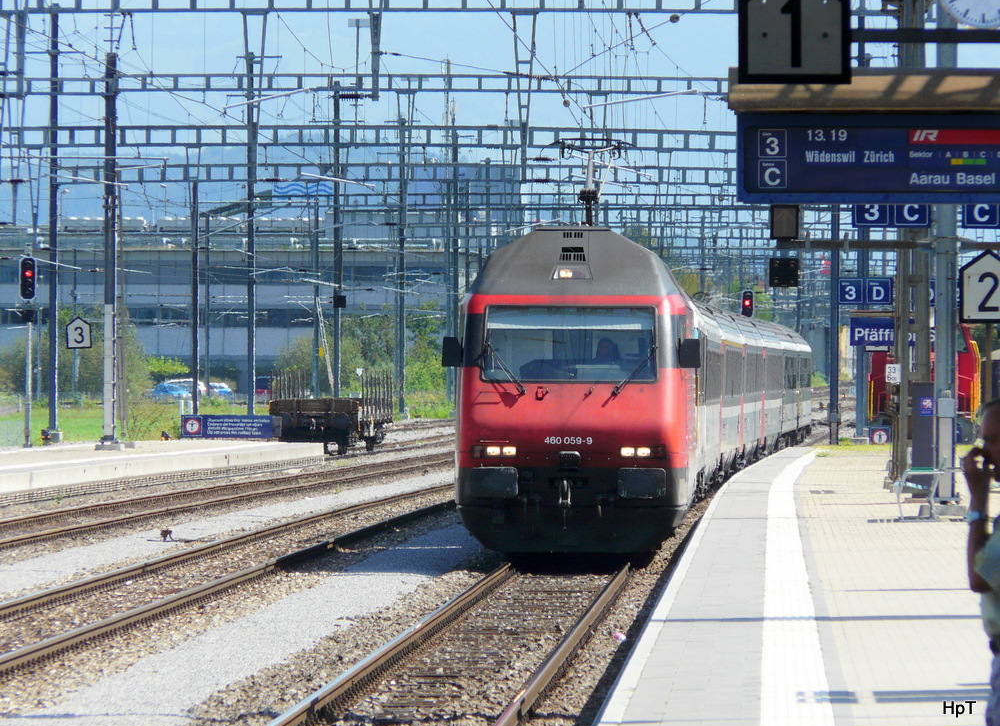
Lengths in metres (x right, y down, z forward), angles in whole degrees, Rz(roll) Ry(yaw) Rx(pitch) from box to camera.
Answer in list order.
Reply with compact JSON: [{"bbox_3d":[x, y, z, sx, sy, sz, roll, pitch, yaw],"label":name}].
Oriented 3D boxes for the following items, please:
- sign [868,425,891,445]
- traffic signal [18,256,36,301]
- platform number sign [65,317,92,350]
[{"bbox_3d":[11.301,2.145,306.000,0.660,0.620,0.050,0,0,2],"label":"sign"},{"bbox_3d":[-17.091,-3.057,372.000,0.630,1.560,0.320,0,0,-3],"label":"traffic signal"},{"bbox_3d":[-11.375,-0.808,278.000,0.700,0.880,0.050,0,0,-2],"label":"platform number sign"}]

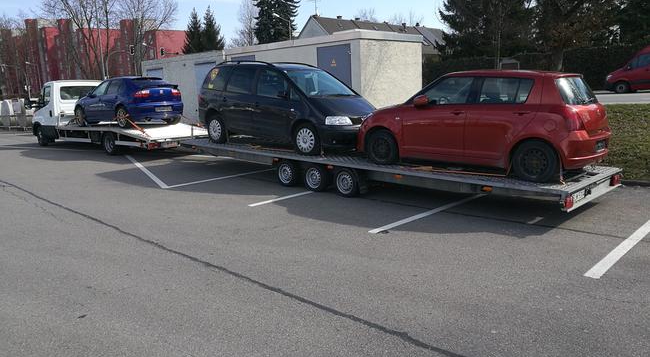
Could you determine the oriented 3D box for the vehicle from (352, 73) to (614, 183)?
[{"bbox_3d":[2.245,-0.934,7.912,3.700,1.480,1.710,9,14,41],"label":"vehicle"}]

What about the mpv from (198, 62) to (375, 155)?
[{"bbox_3d":[-0.795,-1.559,10.713,4.630,1.740,1.830,9,14,42],"label":"mpv"}]

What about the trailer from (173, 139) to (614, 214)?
[{"bbox_3d":[0.251,-0.261,10.033,9.333,0.626,2.204,9,14,43],"label":"trailer"}]

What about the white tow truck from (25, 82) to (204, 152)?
[{"bbox_3d":[-7.156,-2.163,16.799,7.625,2.250,2.150,7,12,37],"label":"white tow truck"}]

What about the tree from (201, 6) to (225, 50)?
[{"bbox_3d":[-10.350,-11.030,46.769,3.400,9.456,3.400,-3,10,-12],"label":"tree"}]

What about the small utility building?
[{"bbox_3d":[-3.181,-3.678,21.514,2.812,3.352,16.205,-9,13,-39],"label":"small utility building"}]

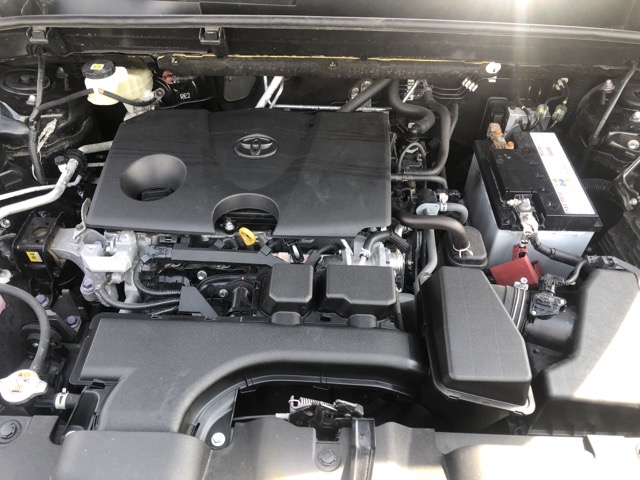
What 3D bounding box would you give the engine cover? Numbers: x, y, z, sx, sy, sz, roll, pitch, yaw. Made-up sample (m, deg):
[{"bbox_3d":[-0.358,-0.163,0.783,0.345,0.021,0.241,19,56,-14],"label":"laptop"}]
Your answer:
[{"bbox_3d":[-0.134,-0.128,0.962,0.514,0.060,0.280,0,58,1],"label":"engine cover"}]

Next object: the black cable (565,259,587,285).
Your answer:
[{"bbox_3d":[0.424,0.052,0.860,0.035,0.030,0.030,0,45,1],"label":"black cable"}]

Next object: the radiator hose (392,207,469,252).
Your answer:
[{"bbox_3d":[0.198,-0.019,0.927,0.135,0.055,0.055,0,45,1],"label":"radiator hose"}]

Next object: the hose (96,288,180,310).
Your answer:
[{"bbox_3d":[-0.312,0.102,0.891,0.140,0.030,0.035,0,45,1],"label":"hose"}]

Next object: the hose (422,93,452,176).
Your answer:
[{"bbox_3d":[0.242,-0.216,1.059,0.055,0.050,0.220,0,45,1],"label":"hose"}]

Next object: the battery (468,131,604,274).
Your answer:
[{"bbox_3d":[0.405,-0.060,1.028,0.175,0.190,0.242,0,45,1],"label":"battery"}]

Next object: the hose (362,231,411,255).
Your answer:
[{"bbox_3d":[0.118,0.004,0.919,0.083,0.030,0.030,0,45,1],"label":"hose"}]

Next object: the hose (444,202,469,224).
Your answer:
[{"bbox_3d":[0.256,-0.050,0.971,0.043,0.030,0.030,0,45,1],"label":"hose"}]

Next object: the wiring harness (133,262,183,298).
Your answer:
[{"bbox_3d":[-0.282,0.067,0.897,0.085,0.045,0.045,0,45,1],"label":"wiring harness"}]

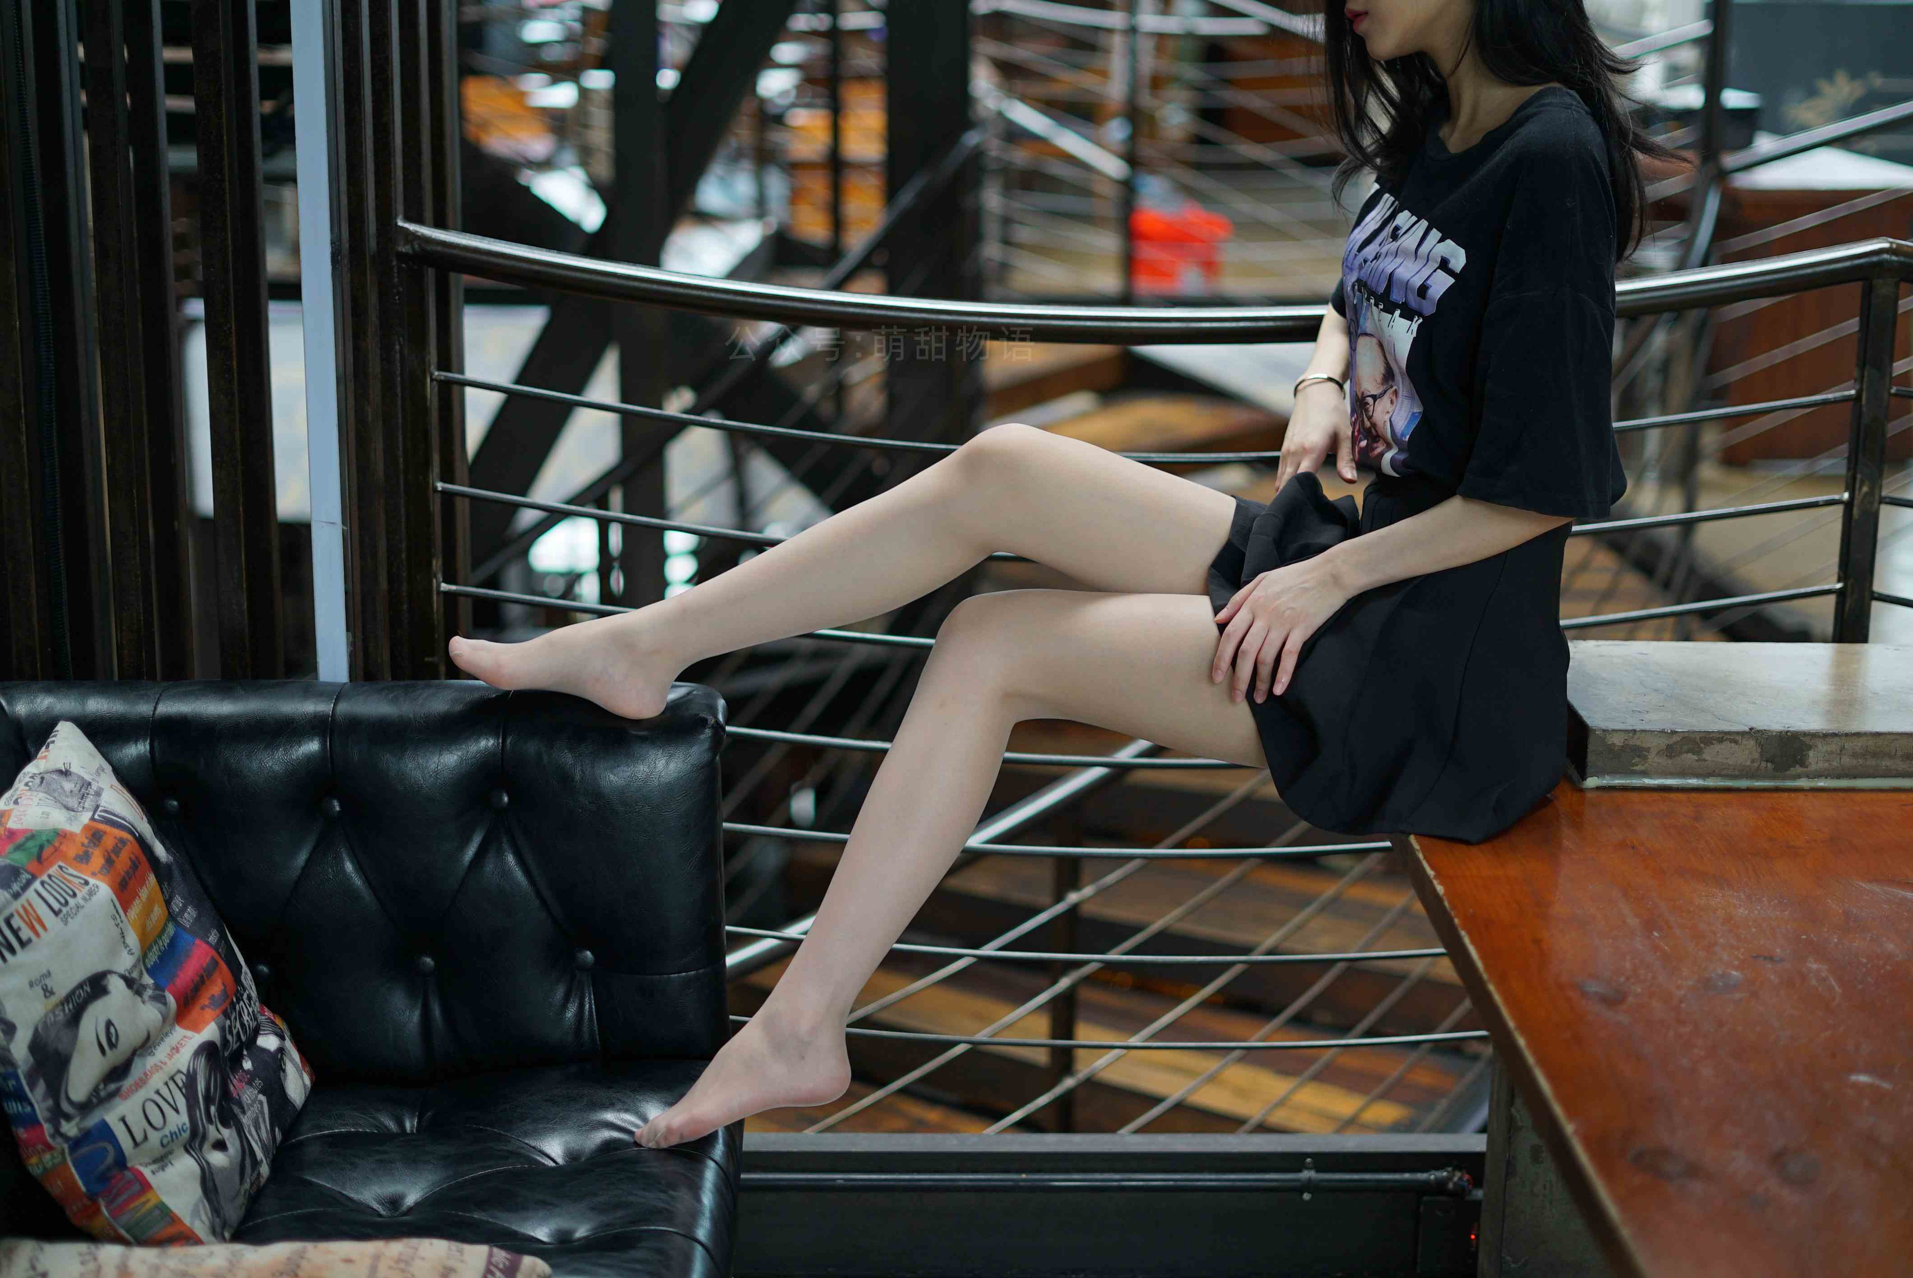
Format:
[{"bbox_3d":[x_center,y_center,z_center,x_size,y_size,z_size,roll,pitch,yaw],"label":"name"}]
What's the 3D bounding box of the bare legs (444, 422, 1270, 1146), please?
[{"bbox_3d":[-0.117,0.119,2.435,0.770,0.645,0.400,1,11,7],"label":"bare legs"}]

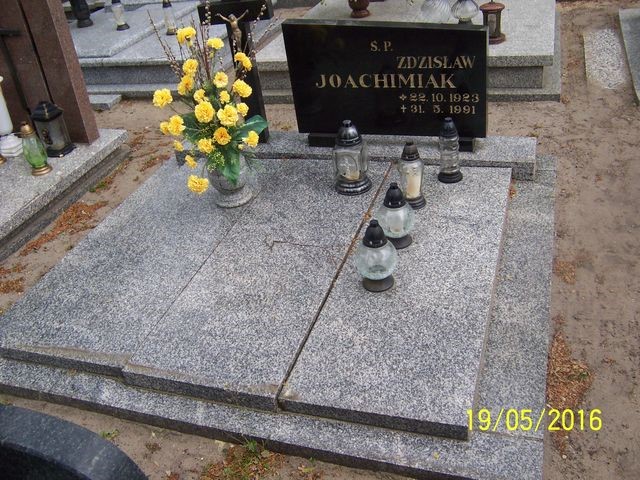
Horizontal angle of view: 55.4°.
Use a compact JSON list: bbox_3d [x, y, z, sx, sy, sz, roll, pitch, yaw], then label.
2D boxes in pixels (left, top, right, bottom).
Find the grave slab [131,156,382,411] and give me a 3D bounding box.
[{"bbox_3d":[-0.139,0.045,2.384,0.520,0.055,1.434,6,37,19],"label":"grave slab"}]

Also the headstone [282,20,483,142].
[{"bbox_3d":[0.296,-0.695,2.752,0.890,0.571,0.080,6,37,19],"label":"headstone"}]

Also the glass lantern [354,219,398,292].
[{"bbox_3d":[0.187,0.044,2.042,0.142,0.261,0.142,6,37,19],"label":"glass lantern"}]

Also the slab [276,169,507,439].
[{"bbox_3d":[0.364,0.089,2.223,0.532,0.055,1.424,6,37,19],"label":"slab"}]

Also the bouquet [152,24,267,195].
[{"bbox_3d":[-0.410,-0.523,2.456,0.429,0.610,0.348,6,37,19],"label":"bouquet"}]

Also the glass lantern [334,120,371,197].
[{"bbox_3d":[0.131,-0.365,2.608,0.157,0.304,0.157,6,37,19],"label":"glass lantern"}]

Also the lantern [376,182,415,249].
[{"bbox_3d":[0.285,-0.097,2.237,0.141,0.252,0.141,6,37,19],"label":"lantern"}]

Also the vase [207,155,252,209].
[{"bbox_3d":[-0.397,-0.275,2.652,0.198,0.221,0.198,6,37,19],"label":"vase"}]

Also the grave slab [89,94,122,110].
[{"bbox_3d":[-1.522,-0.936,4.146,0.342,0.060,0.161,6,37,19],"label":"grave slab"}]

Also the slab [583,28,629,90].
[{"bbox_3d":[1.800,-1.165,3.889,0.204,0.047,1.085,6,37,19],"label":"slab"}]

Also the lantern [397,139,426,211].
[{"bbox_3d":[0.383,-0.264,2.437,0.091,0.277,0.091,6,37,19],"label":"lantern"}]

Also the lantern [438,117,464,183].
[{"bbox_3d":[0.555,-0.387,2.585,0.106,0.274,0.106,6,37,19],"label":"lantern"}]

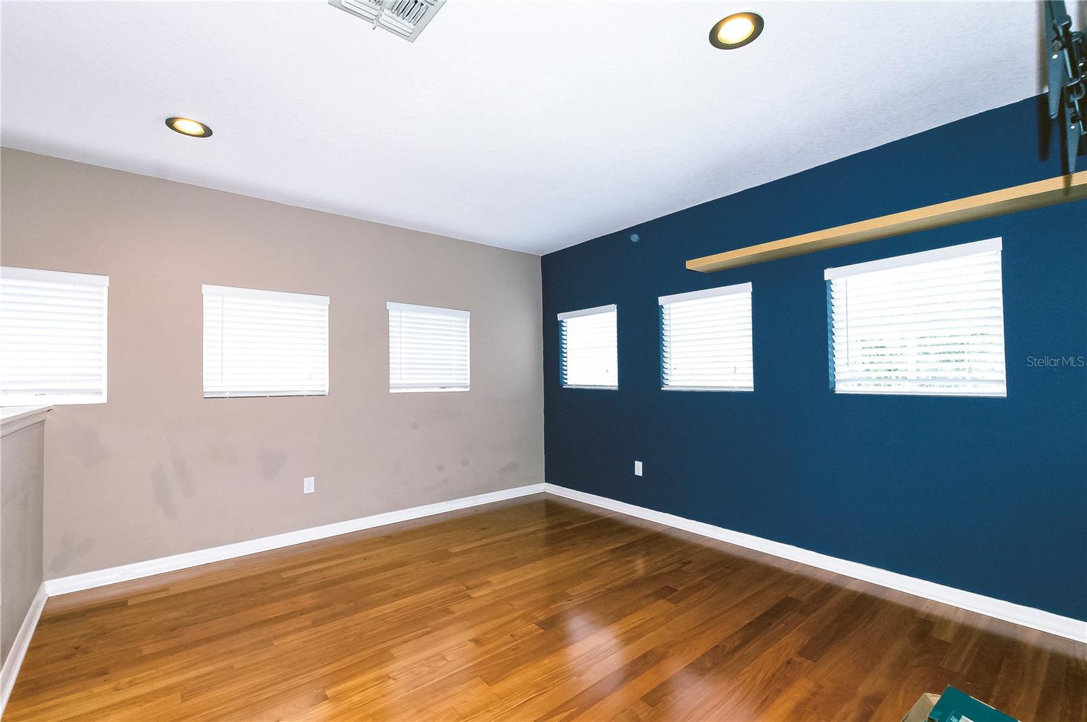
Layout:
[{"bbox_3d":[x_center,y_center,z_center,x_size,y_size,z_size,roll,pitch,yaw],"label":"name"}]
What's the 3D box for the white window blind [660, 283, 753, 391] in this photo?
[{"bbox_3d":[1.218,-0.154,3.413,0.065,0.752,0.761,1,-3,-41],"label":"white window blind"}]

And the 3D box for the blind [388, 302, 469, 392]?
[{"bbox_3d":[-1.013,-0.108,4.020,0.782,0.733,0.065,1,-3,-39],"label":"blind"}]

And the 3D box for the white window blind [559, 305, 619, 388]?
[{"bbox_3d":[0.429,-0.112,4.335,0.065,0.757,0.783,1,-3,-41],"label":"white window blind"}]

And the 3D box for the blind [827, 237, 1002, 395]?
[{"bbox_3d":[2.005,-0.196,2.492,0.065,0.766,0.766,1,-3,-41],"label":"blind"}]

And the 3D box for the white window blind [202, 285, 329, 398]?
[{"bbox_3d":[-1.967,-0.122,3.251,0.785,0.752,0.065,1,-3,-39],"label":"white window blind"}]

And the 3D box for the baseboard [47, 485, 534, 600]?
[{"bbox_3d":[-1.372,1.292,3.631,3.558,0.089,0.015,1,-3,-39],"label":"baseboard"}]

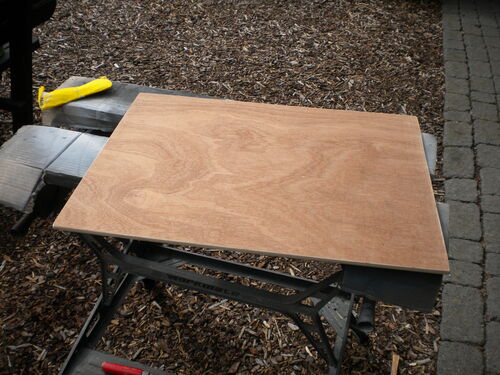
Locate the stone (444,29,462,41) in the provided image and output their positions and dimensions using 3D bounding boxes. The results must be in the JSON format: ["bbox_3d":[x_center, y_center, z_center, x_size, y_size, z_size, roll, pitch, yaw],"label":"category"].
[{"bbox_3d":[1.508,-1.107,3.772,0.133,0.060,0.180,10,40,11],"label":"stone"}]

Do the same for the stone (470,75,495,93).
[{"bbox_3d":[1.450,-0.619,3.173,0.140,0.060,0.204,10,40,11],"label":"stone"}]

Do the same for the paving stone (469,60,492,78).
[{"bbox_3d":[1.510,-0.755,3.340,0.137,0.060,0.231,10,40,11],"label":"paving stone"}]

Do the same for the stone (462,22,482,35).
[{"bbox_3d":[1.682,-1.161,3.841,0.136,0.060,0.171,10,40,11],"label":"stone"}]

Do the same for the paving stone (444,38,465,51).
[{"bbox_3d":[1.464,-0.999,3.638,0.136,0.060,0.163,10,40,11],"label":"paving stone"}]

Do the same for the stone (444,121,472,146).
[{"bbox_3d":[1.119,-0.265,2.733,0.142,0.060,0.251,10,40,11],"label":"stone"}]

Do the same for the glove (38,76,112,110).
[{"bbox_3d":[-0.502,-0.273,1.453,0.210,0.045,0.060,-25,46,-28],"label":"glove"}]

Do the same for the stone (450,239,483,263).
[{"bbox_3d":[0.874,0.278,2.063,0.132,0.060,0.124,10,40,11],"label":"stone"}]

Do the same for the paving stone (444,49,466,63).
[{"bbox_3d":[1.416,-0.884,3.497,0.138,0.060,0.202,10,40,11],"label":"paving stone"}]

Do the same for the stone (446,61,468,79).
[{"bbox_3d":[1.353,-0.746,3.327,0.137,0.060,0.240,10,40,11],"label":"stone"}]

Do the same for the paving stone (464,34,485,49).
[{"bbox_3d":[1.633,-1.038,3.689,0.137,0.060,0.220,10,40,11],"label":"paving stone"}]

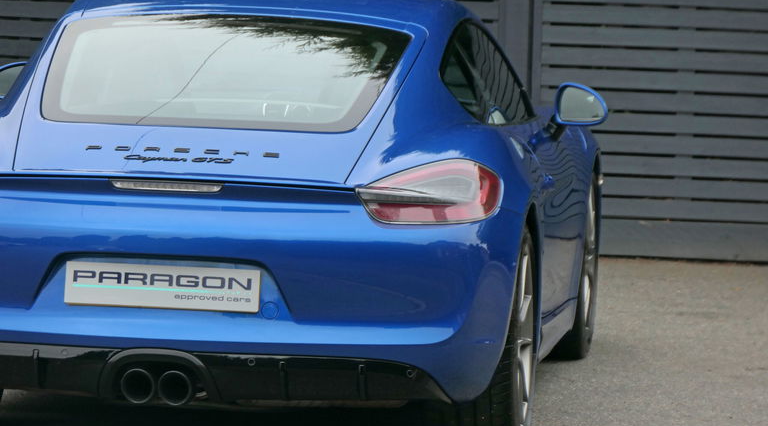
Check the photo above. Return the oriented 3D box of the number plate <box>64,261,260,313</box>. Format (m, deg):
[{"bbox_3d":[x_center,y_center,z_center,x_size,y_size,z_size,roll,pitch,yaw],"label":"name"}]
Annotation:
[{"bbox_3d":[-0.587,0.197,12.853,0.520,0.112,0.015,2,-2,7],"label":"number plate"}]

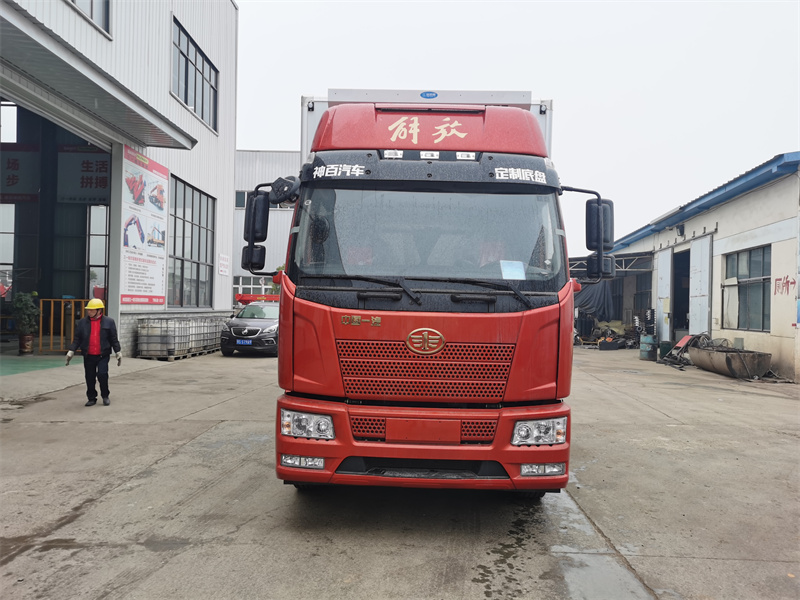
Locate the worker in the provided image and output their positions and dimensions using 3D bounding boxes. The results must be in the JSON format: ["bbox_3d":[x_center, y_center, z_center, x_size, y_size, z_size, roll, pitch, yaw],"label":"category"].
[{"bbox_3d":[-4.860,0.825,9.940,0.760,1.690,0.420,1,-1,-10],"label":"worker"}]

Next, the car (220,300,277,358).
[{"bbox_3d":[-4.340,0.900,20.150,1.840,1.690,4.660,1,-1,3],"label":"car"}]

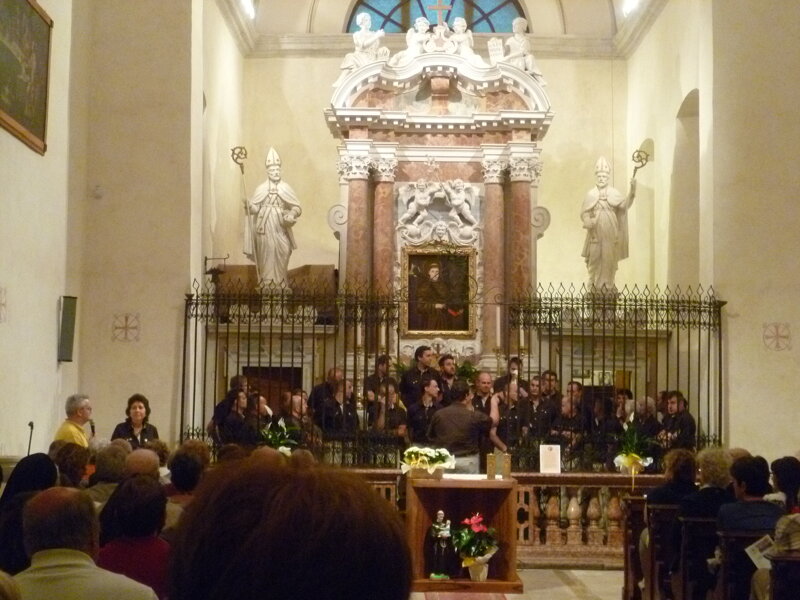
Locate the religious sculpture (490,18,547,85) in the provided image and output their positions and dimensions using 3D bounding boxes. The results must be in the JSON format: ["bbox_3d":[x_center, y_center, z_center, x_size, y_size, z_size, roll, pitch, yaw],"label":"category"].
[{"bbox_3d":[1.516,-3.200,15.504,0.748,0.911,0.480,0,-5,0],"label":"religious sculpture"}]

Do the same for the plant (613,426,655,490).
[{"bbox_3d":[2.347,1.557,12.030,0.410,0.630,0.380,1,-6,1],"label":"plant"}]

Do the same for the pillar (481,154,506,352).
[{"bbox_3d":[1.211,-0.567,15.566,0.337,2.649,0.330,0,-5,0],"label":"pillar"}]

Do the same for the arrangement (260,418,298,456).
[{"bbox_3d":[-1.178,1.403,11.750,0.400,0.480,0.380,1,-4,1],"label":"arrangement"}]

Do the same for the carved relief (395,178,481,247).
[{"bbox_3d":[0.495,-1.142,15.668,1.108,0.896,0.260,0,-5,0],"label":"carved relief"}]

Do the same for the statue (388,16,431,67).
[{"bbox_3d":[0.124,-3.365,15.669,0.548,0.654,0.380,2,-5,-17],"label":"statue"}]

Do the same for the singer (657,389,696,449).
[{"bbox_3d":[3.021,1.850,13.048,0.350,1.720,0.480,5,-7,-37],"label":"singer"}]

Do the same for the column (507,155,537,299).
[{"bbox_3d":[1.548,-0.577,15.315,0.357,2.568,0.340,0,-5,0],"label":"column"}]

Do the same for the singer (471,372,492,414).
[{"bbox_3d":[0.887,1.635,13.005,0.490,1.720,0.350,1,-5,-6],"label":"singer"}]

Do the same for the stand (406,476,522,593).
[{"bbox_3d":[0.556,2.025,10.536,0.950,0.955,0.660,1,-4,1],"label":"stand"}]

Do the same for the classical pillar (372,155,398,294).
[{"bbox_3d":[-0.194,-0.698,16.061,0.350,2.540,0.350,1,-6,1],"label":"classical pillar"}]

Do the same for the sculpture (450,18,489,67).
[{"bbox_3d":[0.939,-3.479,16.237,0.500,0.630,0.420,-1,-6,21],"label":"sculpture"}]

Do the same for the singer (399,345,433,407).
[{"bbox_3d":[0.214,1.353,13.332,0.500,1.720,0.360,3,-6,-26],"label":"singer"}]

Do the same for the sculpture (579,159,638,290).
[{"bbox_3d":[2.803,-1.006,16.158,0.753,1.874,0.550,0,-5,6],"label":"sculpture"}]

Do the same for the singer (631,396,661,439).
[{"bbox_3d":[2.732,1.914,13.346,0.340,1.680,0.500,7,-8,-44],"label":"singer"}]

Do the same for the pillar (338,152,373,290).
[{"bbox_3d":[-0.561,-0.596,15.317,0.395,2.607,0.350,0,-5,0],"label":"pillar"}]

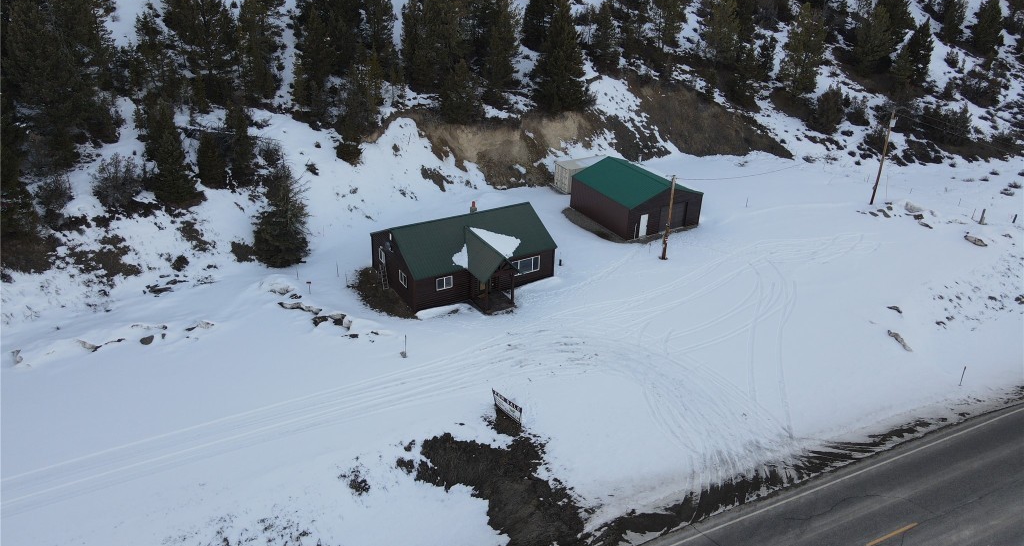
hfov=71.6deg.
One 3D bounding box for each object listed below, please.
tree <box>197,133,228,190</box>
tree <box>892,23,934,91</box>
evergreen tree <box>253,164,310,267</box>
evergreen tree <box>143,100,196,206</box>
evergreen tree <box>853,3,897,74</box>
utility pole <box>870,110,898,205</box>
[{"bbox_3d":[-24.576,-9.236,58.259,2.626,4.631,2.626,-10,30,-21],"label":"tree"},{"bbox_3d":[52.659,-28.699,93.352,6.002,7.898,6.002,15,29,25],"label":"tree"},{"bbox_3d":[-18.236,-4.855,56.171,4.722,7.664,4.722,-7,27,-17],"label":"evergreen tree"},{"bbox_3d":[-28.294,-9.633,57.638,4.094,8.883,4.094,1,27,0],"label":"evergreen tree"},{"bbox_3d":[49.831,-31.706,96.304,5.527,9.120,5.527,1,27,0],"label":"evergreen tree"},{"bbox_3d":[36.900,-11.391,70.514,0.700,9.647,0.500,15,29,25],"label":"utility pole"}]

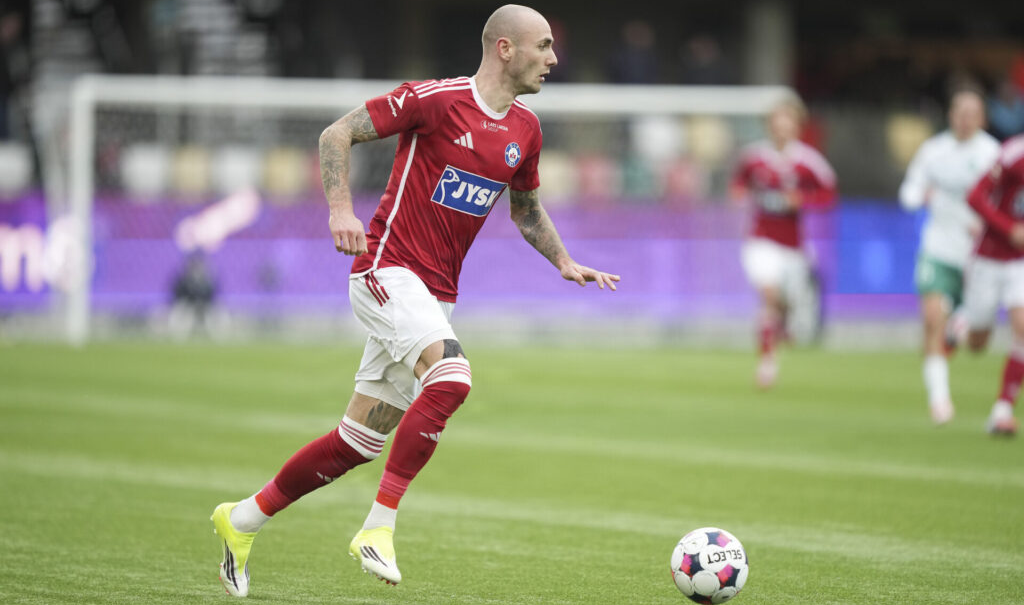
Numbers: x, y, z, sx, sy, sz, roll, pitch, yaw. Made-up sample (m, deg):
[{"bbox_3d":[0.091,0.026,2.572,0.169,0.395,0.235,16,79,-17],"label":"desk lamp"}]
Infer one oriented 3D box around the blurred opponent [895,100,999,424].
[{"bbox_3d":[2.406,-0.258,62.500,0.580,1.810,0.750,1,0,8],"label":"blurred opponent"}]

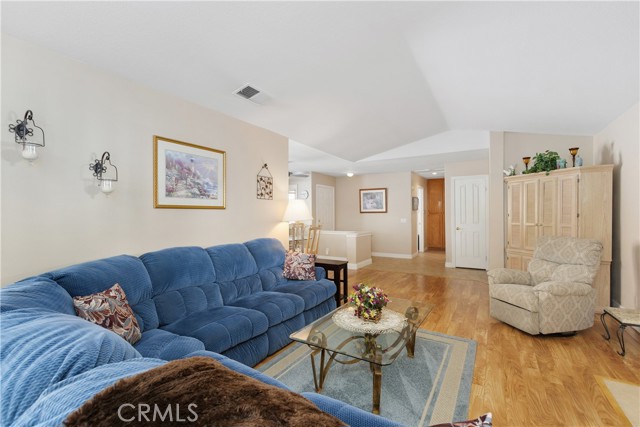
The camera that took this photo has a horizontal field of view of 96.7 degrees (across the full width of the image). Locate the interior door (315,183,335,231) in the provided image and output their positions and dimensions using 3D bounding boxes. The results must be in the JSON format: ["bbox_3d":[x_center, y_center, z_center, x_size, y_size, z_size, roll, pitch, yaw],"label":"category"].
[{"bbox_3d":[0.188,0.268,8.536,0.060,2.040,0.940,0,0,31],"label":"interior door"}]

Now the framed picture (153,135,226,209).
[{"bbox_3d":[-1.296,-0.381,2.954,0.035,0.672,0.830,0,0,31],"label":"framed picture"}]

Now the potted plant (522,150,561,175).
[{"bbox_3d":[3.300,-0.755,4.240,0.320,0.340,0.430,0,0,-14],"label":"potted plant"}]

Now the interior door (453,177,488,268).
[{"bbox_3d":[3.400,0.240,6.430,0.680,2.060,0.080,0,0,32],"label":"interior door"}]

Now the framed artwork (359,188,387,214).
[{"bbox_3d":[1.615,-0.380,8.450,0.860,0.730,0.040,0,0,32],"label":"framed artwork"}]

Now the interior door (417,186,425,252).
[{"bbox_3d":[3.199,0.255,8.993,0.060,2.040,0.850,0,0,31],"label":"interior door"}]

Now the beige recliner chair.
[{"bbox_3d":[2.586,0.783,3.283,0.950,0.980,0.700,0,0,-13],"label":"beige recliner chair"}]

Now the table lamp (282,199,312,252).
[{"bbox_3d":[-0.330,0.200,4.250,0.455,0.850,0.455,0,0,0],"label":"table lamp"}]

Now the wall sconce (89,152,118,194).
[{"bbox_3d":[-1.667,-0.307,2.203,0.240,0.335,0.150,0,0,32],"label":"wall sconce"}]

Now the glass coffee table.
[{"bbox_3d":[0.410,1.042,2.250,0.660,0.446,1.240,0,0,32],"label":"glass coffee table"}]

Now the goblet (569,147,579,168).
[{"bbox_3d":[3.391,-0.725,3.800,0.105,0.298,0.105,0,0,31],"label":"goblet"}]

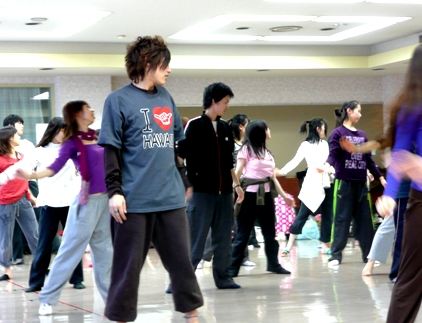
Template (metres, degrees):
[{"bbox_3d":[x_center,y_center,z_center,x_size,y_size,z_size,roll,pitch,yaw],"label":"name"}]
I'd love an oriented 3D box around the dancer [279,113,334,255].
[{"bbox_3d":[1.057,0.277,13.350,0.600,1.553,0.500,-1,-1,-35],"label":"dancer"}]

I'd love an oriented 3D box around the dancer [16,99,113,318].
[{"bbox_3d":[-0.990,0.325,8.350,0.740,1.497,0.500,-1,-1,-35],"label":"dancer"}]

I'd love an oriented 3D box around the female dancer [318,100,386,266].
[{"bbox_3d":[1.383,0.213,11.700,0.620,1.615,0.450,-1,-1,-30],"label":"female dancer"}]

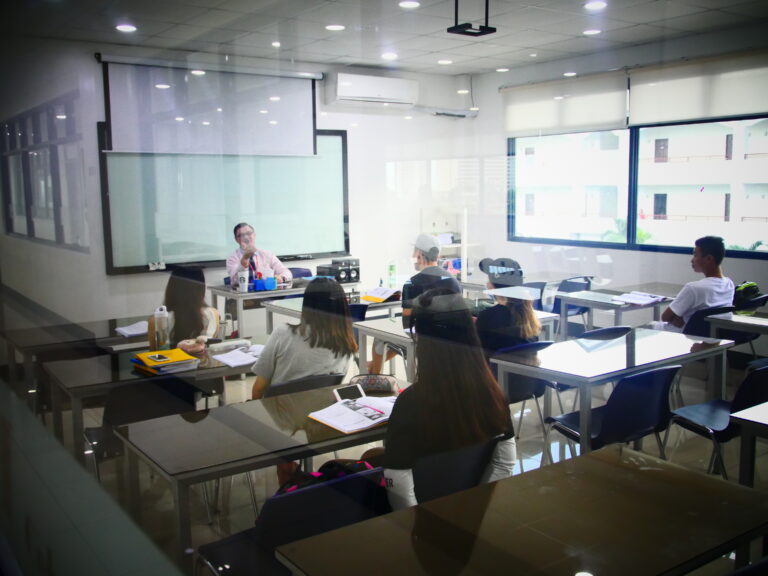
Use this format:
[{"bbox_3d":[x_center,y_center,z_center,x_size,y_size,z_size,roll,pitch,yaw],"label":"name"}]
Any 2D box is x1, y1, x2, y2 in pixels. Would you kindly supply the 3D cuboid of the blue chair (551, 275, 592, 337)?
[{"bbox_3d":[1.703,0.277,7.333,0.460,0.770,0.500,-6,9,-35],"label":"blue chair"}]

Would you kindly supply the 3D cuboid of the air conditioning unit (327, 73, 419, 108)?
[{"bbox_3d":[-0.127,-2.476,9.593,1.242,0.363,0.250,-6,9,-35],"label":"air conditioning unit"}]

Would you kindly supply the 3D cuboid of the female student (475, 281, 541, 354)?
[{"bbox_3d":[0.635,0.435,4.472,0.470,1.226,0.690,-6,9,-35],"label":"female student"}]

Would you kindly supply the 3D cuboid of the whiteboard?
[{"bbox_3d":[-1.699,-1.065,8.757,3.052,1.576,0.060,-6,9,-35],"label":"whiteboard"}]

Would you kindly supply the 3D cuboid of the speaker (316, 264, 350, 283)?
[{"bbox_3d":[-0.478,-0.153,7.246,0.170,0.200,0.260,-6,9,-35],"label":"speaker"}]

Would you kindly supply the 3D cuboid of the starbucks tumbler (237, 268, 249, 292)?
[{"bbox_3d":[-1.250,-0.066,6.689,0.090,0.190,0.090,-1,8,0],"label":"starbucks tumbler"}]

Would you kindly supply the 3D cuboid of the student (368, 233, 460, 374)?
[{"bbox_3d":[0.245,0.227,5.849,0.510,1.287,0.740,-6,9,-35],"label":"student"}]

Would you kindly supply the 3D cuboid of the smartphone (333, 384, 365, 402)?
[{"bbox_3d":[-0.144,0.446,3.210,0.142,0.070,0.009,-15,-27,-37],"label":"smartphone"}]

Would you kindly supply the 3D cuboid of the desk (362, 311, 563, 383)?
[{"bbox_3d":[0.511,0.588,5.159,1.280,0.745,0.630,-6,9,-35],"label":"desk"}]

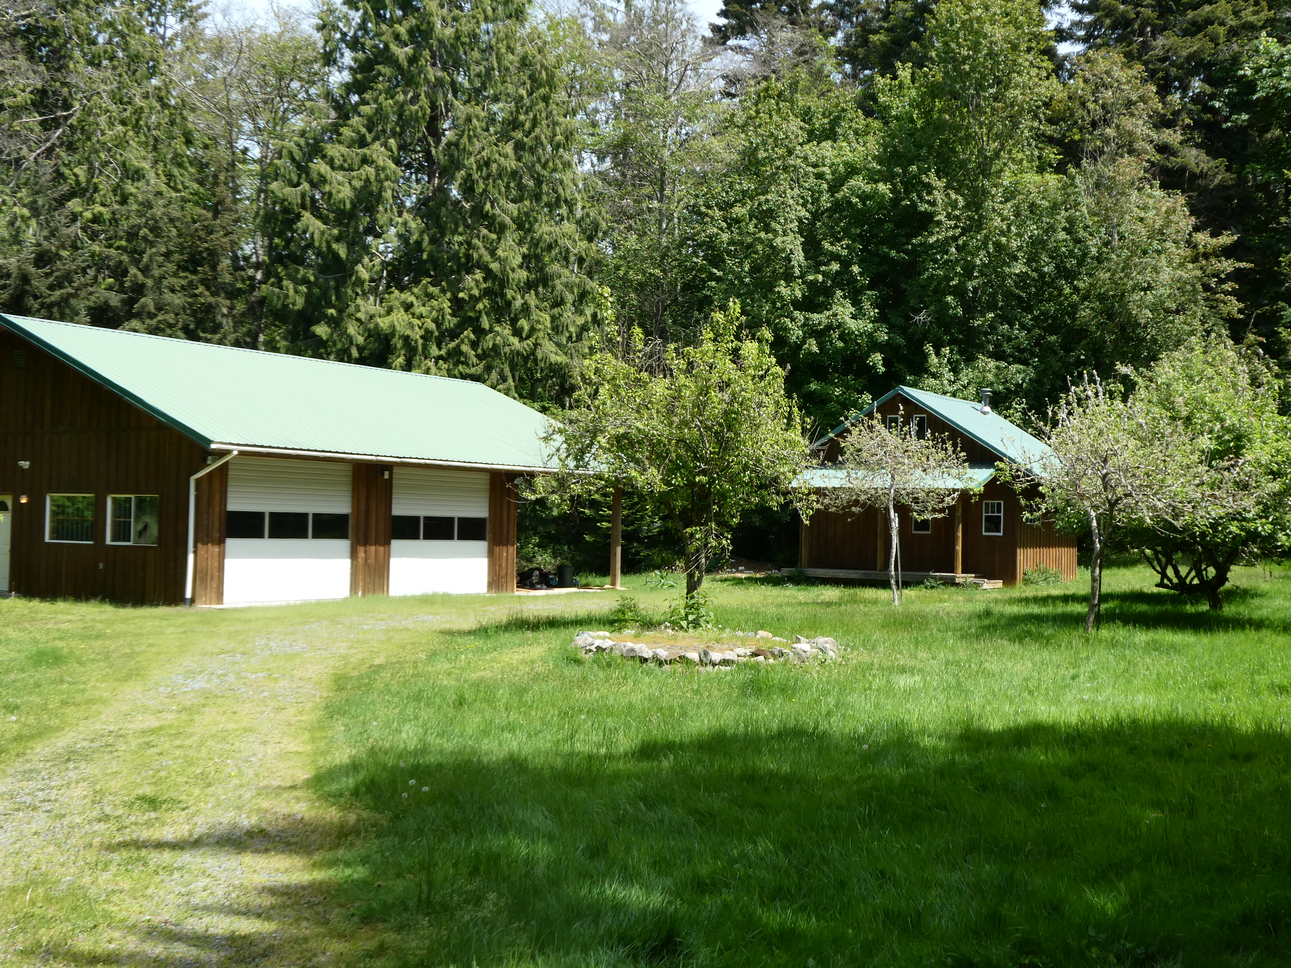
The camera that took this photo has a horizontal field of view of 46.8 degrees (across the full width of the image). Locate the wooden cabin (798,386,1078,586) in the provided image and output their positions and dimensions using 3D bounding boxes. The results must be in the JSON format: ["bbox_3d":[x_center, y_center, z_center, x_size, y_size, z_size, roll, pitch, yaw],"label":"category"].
[{"bbox_3d":[9.235,0.032,47.849,8.300,6.100,8.100,0,-2,32],"label":"wooden cabin"}]

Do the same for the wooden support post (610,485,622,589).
[{"bbox_3d":[-0.826,1.517,42.944,0.210,3.000,0.210,0,-2,32],"label":"wooden support post"}]

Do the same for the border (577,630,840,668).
[{"bbox_3d":[0.739,2.050,19.057,3.400,0.300,3.400,1,-2,0],"label":"border"}]

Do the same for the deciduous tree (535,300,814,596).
[{"bbox_3d":[0.428,-0.308,22.200,4.150,4.850,4.000,1,-2,0],"label":"deciduous tree"}]

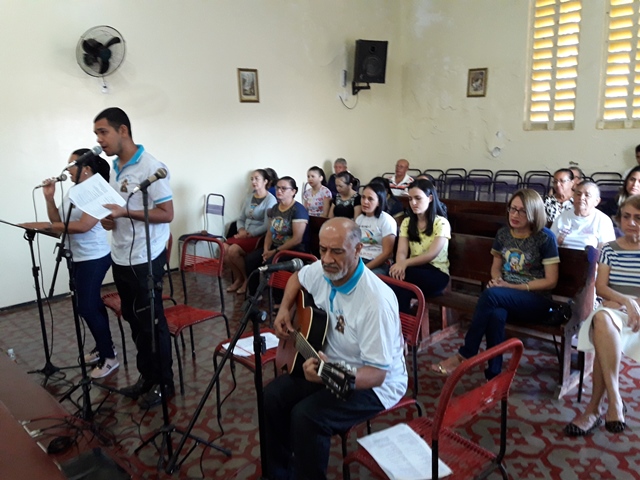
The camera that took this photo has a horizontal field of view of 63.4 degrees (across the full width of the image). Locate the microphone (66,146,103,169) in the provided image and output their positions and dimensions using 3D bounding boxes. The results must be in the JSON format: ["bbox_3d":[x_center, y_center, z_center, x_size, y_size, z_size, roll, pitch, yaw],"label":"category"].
[{"bbox_3d":[-1.198,-0.417,2.635,0.052,0.052,0.204,10,42,43],"label":"microphone"}]

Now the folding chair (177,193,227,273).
[{"bbox_3d":[-1.391,-0.026,6.046,0.390,0.870,0.490,9,17,41],"label":"folding chair"}]

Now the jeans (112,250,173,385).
[{"bbox_3d":[-1.080,0.446,3.169,0.380,0.920,0.290,9,16,41],"label":"jeans"}]

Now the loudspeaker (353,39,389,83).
[{"bbox_3d":[0.750,-2.802,8.139,0.470,0.620,0.320,-7,22,-23],"label":"loudspeaker"}]

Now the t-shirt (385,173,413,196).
[{"bbox_3d":[1.174,-0.656,7.564,0.480,0.600,0.280,9,17,41],"label":"t-shirt"}]

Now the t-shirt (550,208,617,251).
[{"bbox_3d":[1.917,0.067,3.817,0.500,0.620,0.290,9,17,41],"label":"t-shirt"}]

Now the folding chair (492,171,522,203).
[{"bbox_3d":[2.576,-0.495,7.376,0.400,0.900,0.480,9,16,41],"label":"folding chair"}]

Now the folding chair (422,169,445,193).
[{"bbox_3d":[1.705,-0.644,8.216,0.400,0.900,0.480,9,16,41],"label":"folding chair"}]

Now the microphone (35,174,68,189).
[{"bbox_3d":[-1.774,-0.385,3.420,0.200,0.050,0.050,-23,0,-14],"label":"microphone"}]

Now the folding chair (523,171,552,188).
[{"bbox_3d":[3.112,-0.508,7.642,0.410,0.880,0.490,9,17,41],"label":"folding chair"}]

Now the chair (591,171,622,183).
[{"bbox_3d":[3.553,-0.356,6.575,0.400,0.900,0.480,9,16,41],"label":"chair"}]

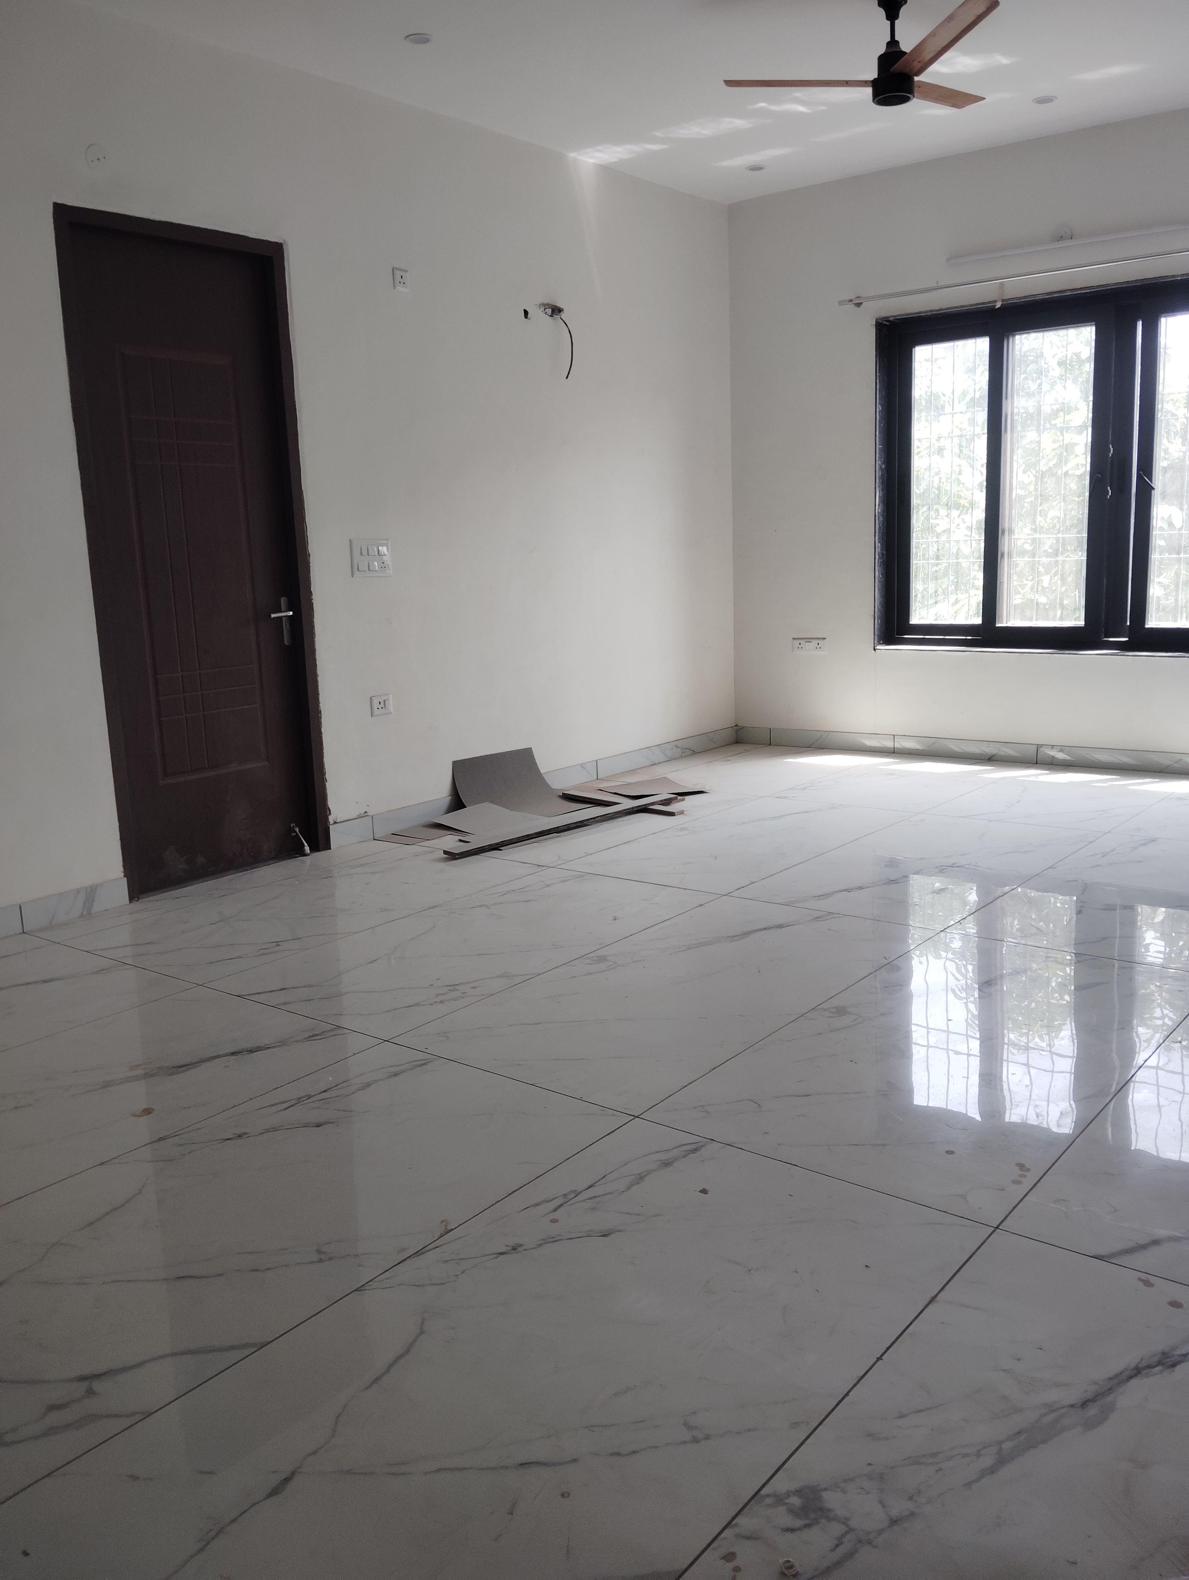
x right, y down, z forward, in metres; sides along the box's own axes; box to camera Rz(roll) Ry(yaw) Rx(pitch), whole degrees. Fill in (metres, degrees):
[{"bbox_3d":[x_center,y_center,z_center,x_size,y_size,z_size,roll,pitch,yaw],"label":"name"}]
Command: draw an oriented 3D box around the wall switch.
[{"bbox_3d":[-0.951,-0.989,5.469,0.017,0.160,0.217,6,14,38],"label":"wall switch"}]

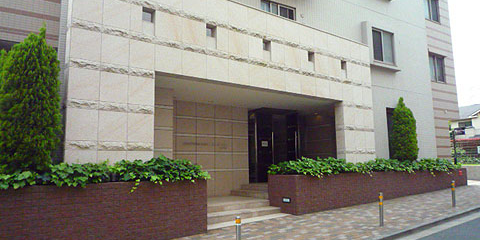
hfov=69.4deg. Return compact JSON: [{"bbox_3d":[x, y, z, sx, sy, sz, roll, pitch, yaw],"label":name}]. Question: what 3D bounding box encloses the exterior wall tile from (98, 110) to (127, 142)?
[{"bbox_3d":[-2.642,0.139,7.231,0.583,0.642,0.030,5,-9,-36],"label":"exterior wall tile"}]

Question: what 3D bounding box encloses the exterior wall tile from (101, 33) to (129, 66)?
[{"bbox_3d":[-2.658,-1.470,7.432,0.583,0.634,0.030,5,-9,-36],"label":"exterior wall tile"}]

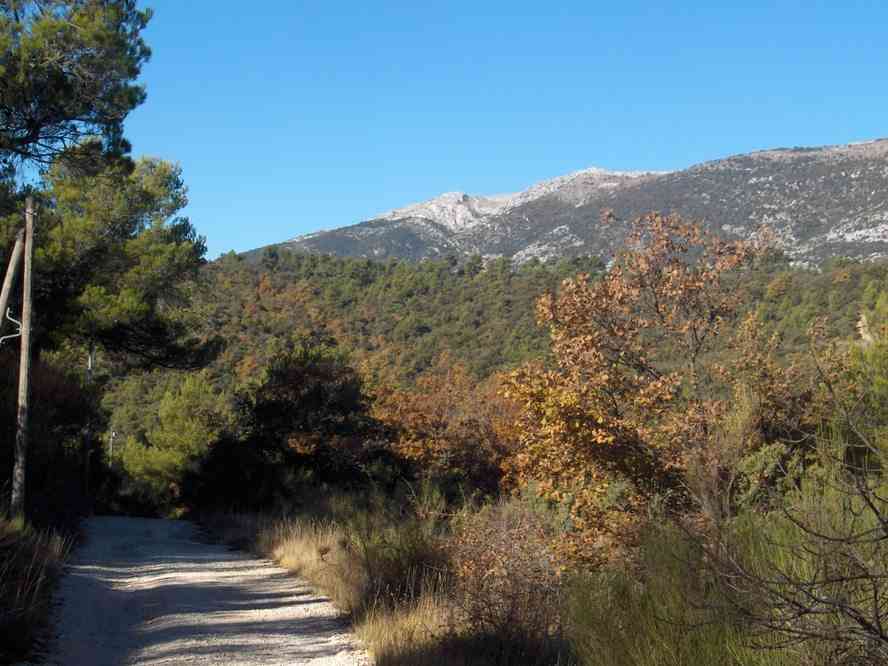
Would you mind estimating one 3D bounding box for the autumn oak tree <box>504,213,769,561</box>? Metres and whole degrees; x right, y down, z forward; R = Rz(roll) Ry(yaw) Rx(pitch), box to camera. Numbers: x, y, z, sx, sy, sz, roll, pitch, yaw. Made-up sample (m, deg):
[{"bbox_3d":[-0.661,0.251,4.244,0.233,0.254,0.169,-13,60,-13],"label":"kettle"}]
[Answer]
[{"bbox_3d":[2.412,0.733,22.500,3.300,4.500,3.100,1,-1,0],"label":"autumn oak tree"}]

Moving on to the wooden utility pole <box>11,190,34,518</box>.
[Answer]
[{"bbox_3d":[-7.737,0.473,33.060,0.210,5.990,0.210,2,-1,0],"label":"wooden utility pole"}]

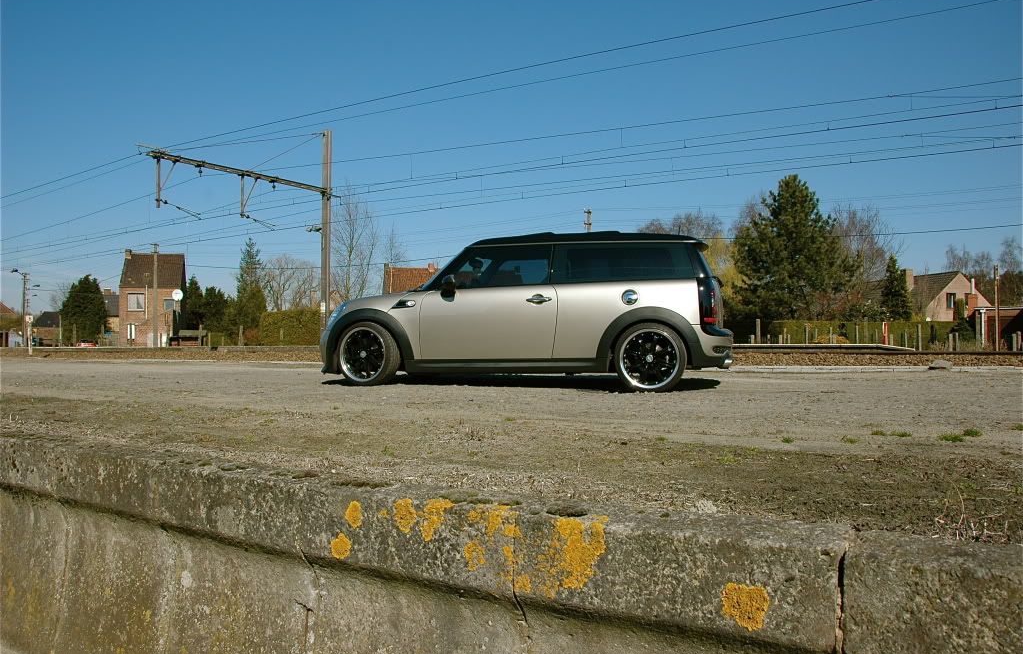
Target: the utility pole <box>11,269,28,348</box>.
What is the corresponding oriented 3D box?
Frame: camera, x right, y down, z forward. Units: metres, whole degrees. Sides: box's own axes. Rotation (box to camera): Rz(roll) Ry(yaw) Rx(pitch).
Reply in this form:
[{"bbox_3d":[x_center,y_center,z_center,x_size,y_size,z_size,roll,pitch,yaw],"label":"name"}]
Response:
[{"bbox_3d":[-47.499,-1.786,74.000,1.738,7.530,0.400,0,-1,-6],"label":"utility pole"}]

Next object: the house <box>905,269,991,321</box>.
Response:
[{"bbox_3d":[35.809,-1.063,68.580,7.400,7.400,9.300,1,-2,-20],"label":"house"}]

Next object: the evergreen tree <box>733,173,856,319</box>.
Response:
[{"bbox_3d":[15.890,-3.392,43.122,6.700,10.380,6.500,0,-2,0],"label":"evergreen tree"}]

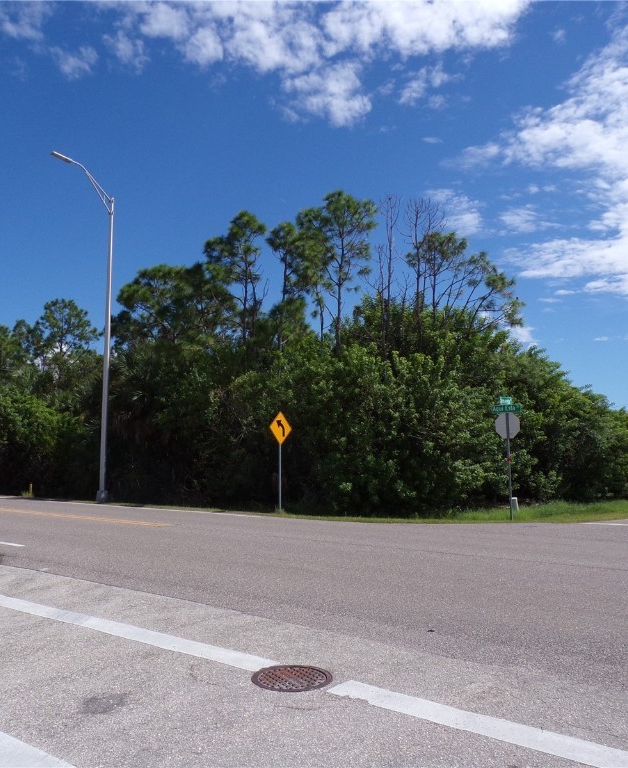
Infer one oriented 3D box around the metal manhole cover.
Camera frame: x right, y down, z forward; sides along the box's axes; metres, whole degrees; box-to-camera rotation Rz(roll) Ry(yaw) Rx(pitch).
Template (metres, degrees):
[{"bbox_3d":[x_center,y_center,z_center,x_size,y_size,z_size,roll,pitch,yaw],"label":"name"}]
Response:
[{"bbox_3d":[-0.169,2.264,5.462,0.640,0.040,0.640,0,-6,0],"label":"metal manhole cover"}]

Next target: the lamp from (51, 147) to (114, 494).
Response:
[{"bbox_3d":[-9.163,-2.154,27.868,0.420,13.450,2.930,-5,-8,39],"label":"lamp"}]

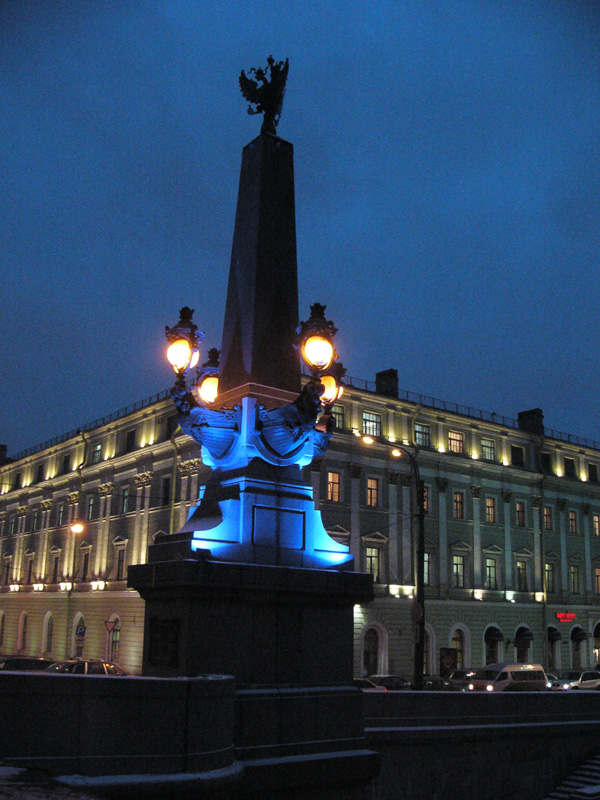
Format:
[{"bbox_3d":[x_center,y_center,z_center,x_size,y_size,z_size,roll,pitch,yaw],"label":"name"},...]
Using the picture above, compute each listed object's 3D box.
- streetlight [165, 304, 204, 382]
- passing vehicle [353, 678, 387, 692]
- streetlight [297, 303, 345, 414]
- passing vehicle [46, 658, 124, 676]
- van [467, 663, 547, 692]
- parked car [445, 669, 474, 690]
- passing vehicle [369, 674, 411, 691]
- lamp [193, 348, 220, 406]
[{"bbox_3d":[-1.787,-0.906,12.839,0.610,1.140,0.610,1,-15,0],"label":"streetlight"},{"bbox_3d":[2.793,16.374,46.484,4.350,1.420,1.700,13,-19,-36],"label":"passing vehicle"},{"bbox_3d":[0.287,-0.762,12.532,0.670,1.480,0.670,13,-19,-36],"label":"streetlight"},{"bbox_3d":[-9.700,11.870,35.500,4.450,1.500,1.750,14,-19,-38],"label":"passing vehicle"},{"bbox_3d":[12.879,17.589,51.715,5.350,2.270,1.880,13,-19,-36],"label":"van"},{"bbox_3d":[10.939,18.621,54.694,4.550,1.740,1.820,13,-19,-36],"label":"parked car"},{"bbox_3d":[4.850,17.324,49.905,4.250,1.460,1.720,13,-19,-36],"label":"passing vehicle"},{"bbox_3d":[-1.523,-0.367,14.847,0.610,1.120,0.610,1,-15,0],"label":"lamp"}]

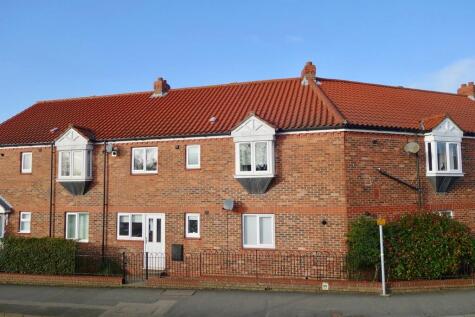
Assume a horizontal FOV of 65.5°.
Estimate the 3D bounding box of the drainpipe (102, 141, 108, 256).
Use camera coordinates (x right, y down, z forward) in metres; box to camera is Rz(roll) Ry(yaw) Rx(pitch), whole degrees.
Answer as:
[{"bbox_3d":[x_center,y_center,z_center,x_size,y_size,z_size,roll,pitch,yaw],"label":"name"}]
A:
[{"bbox_3d":[-5.223,1.794,14.500,0.080,4.980,0.090,-2,-5,16],"label":"drainpipe"}]

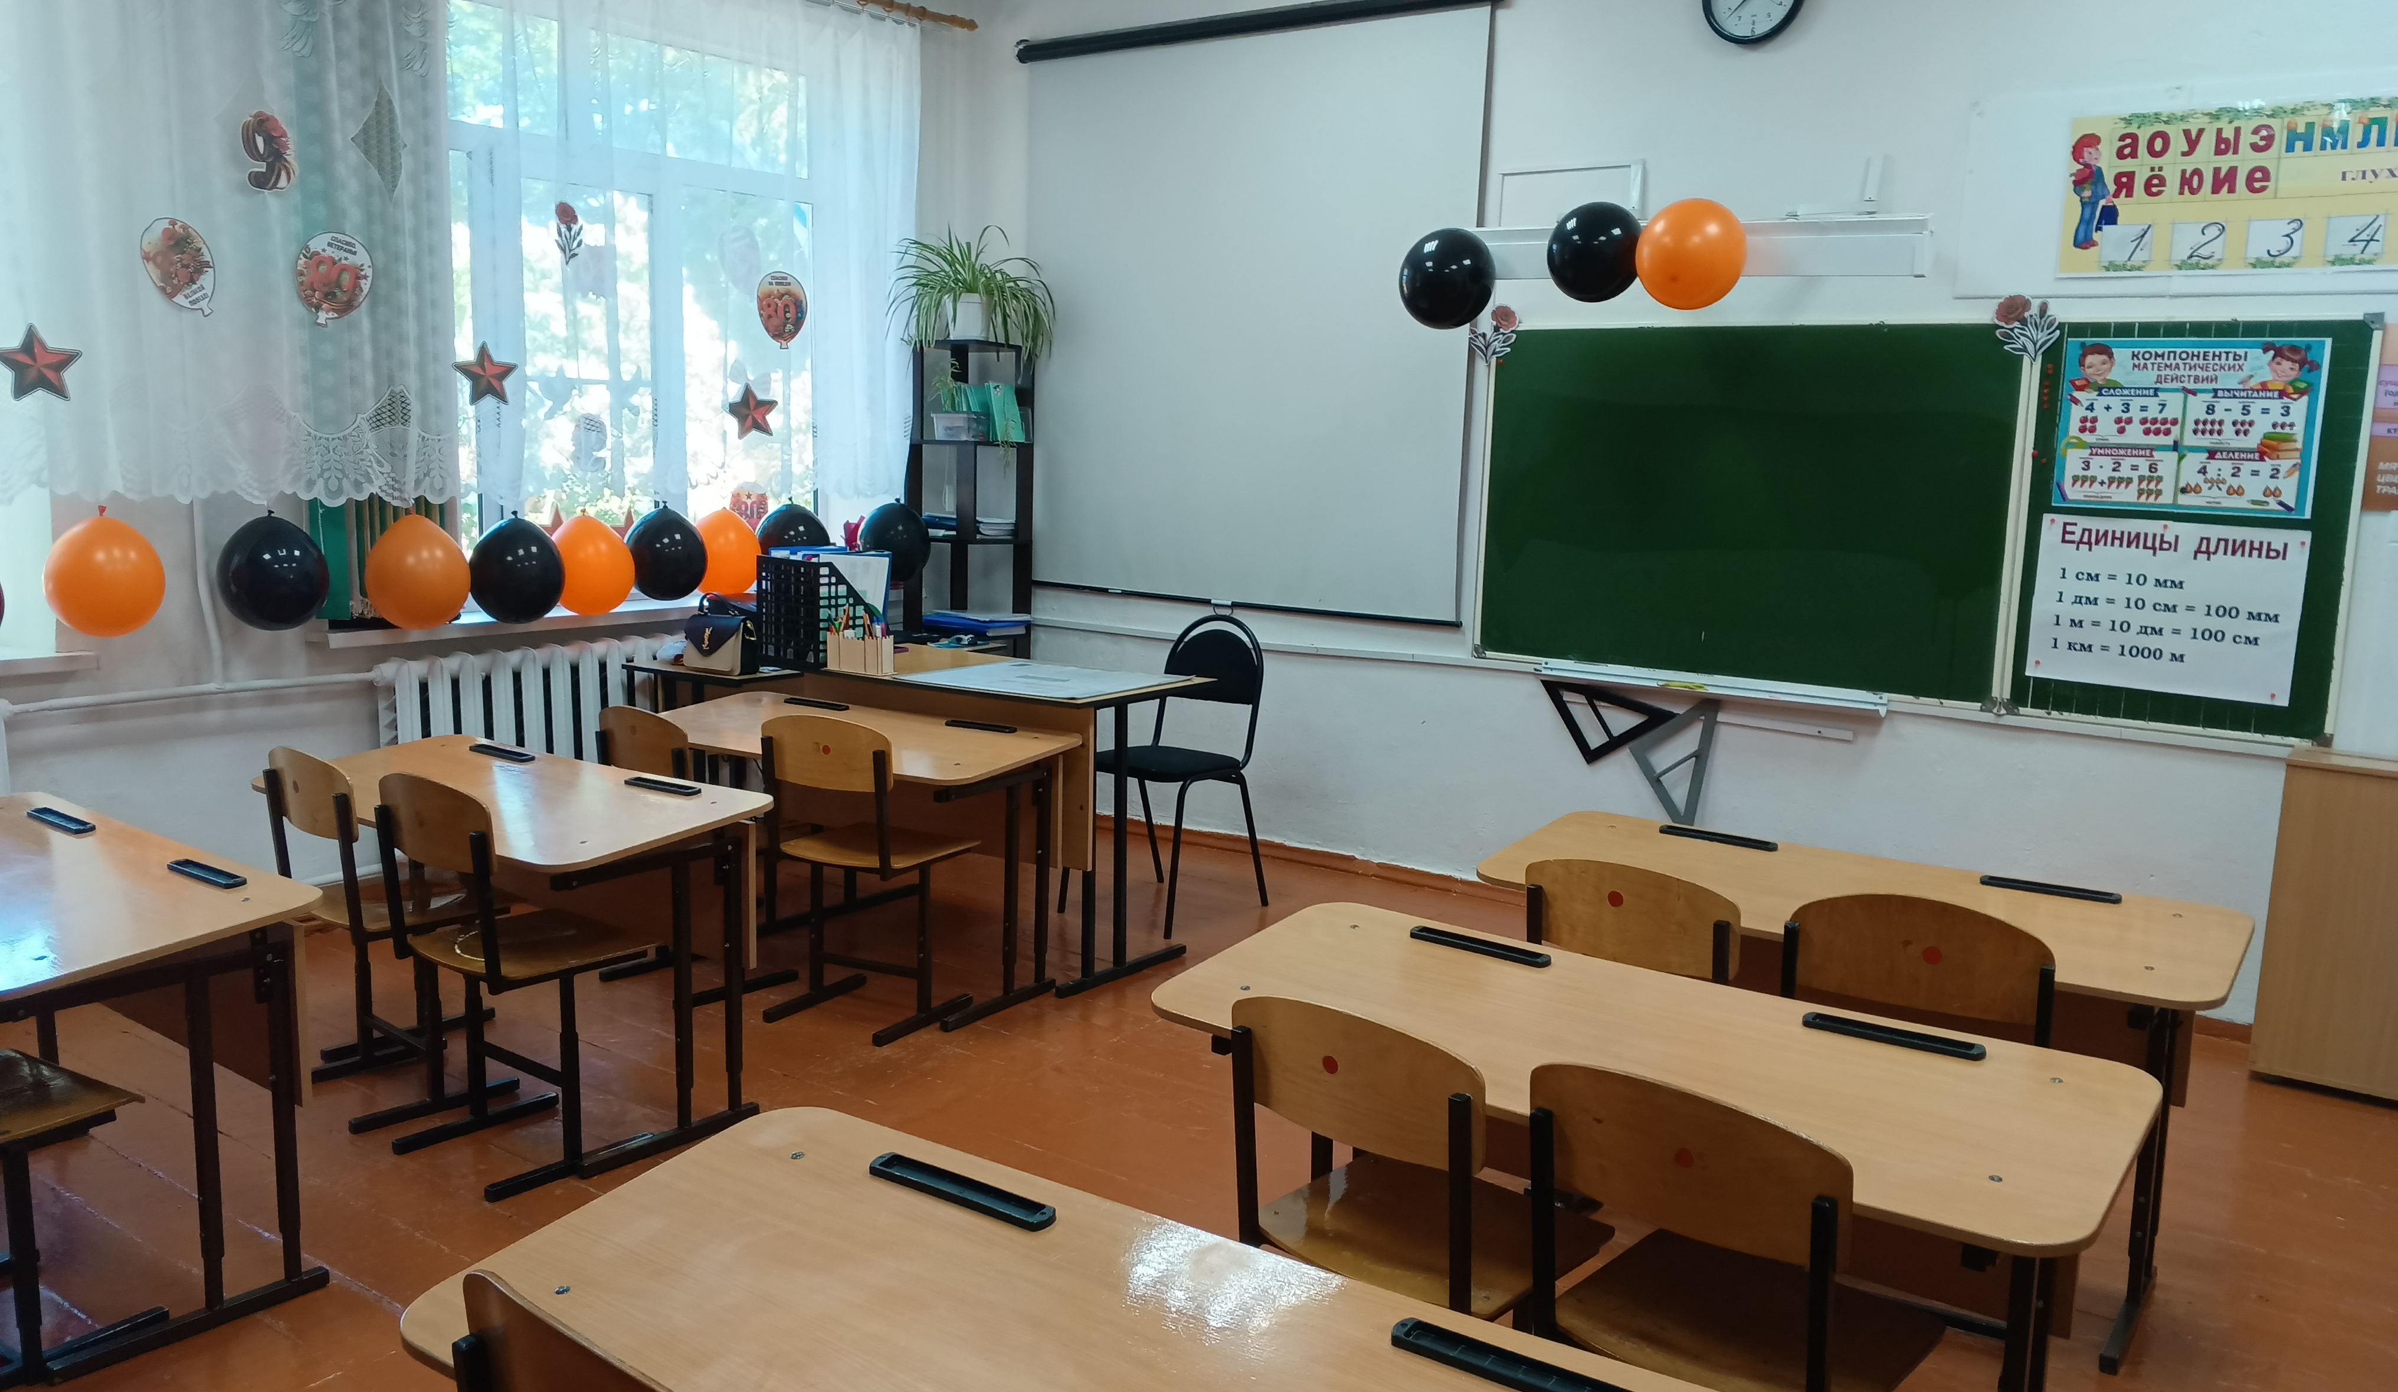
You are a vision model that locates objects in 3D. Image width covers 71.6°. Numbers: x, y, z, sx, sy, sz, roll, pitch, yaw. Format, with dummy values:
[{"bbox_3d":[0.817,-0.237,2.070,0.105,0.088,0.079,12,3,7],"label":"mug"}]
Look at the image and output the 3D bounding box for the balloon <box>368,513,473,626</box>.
[{"bbox_3d":[-2.099,-0.335,4.466,0.258,0.305,0.258,9,12,40],"label":"balloon"}]

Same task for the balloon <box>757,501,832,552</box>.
[{"bbox_3d":[-1.351,-0.514,5.565,0.250,0.290,0.250,8,11,34],"label":"balloon"}]

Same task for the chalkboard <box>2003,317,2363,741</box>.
[{"bbox_3d":[2.379,-0.407,4.023,0.715,1.000,0.035,7,11,33],"label":"chalkboard"}]

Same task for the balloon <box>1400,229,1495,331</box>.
[{"bbox_3d":[0.716,-1.200,4.786,0.265,0.280,0.265,1,9,0],"label":"balloon"}]

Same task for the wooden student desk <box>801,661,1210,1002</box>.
[{"bbox_3d":[-0.583,0.313,4.696,1.100,0.766,0.555,7,11,35],"label":"wooden student desk"}]

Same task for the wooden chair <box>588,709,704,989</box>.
[{"bbox_3d":[-1.287,0.375,4.330,0.390,0.740,0.430,8,11,34],"label":"wooden chair"}]

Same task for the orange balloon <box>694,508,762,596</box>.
[{"bbox_3d":[-1.474,-0.448,5.201,0.220,0.270,0.220,7,11,35],"label":"orange balloon"}]

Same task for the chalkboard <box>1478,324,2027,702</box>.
[{"bbox_3d":[1.475,-0.521,4.653,1.500,1.000,0.040,7,11,35],"label":"chalkboard"}]

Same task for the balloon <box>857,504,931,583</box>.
[{"bbox_3d":[-1.086,-0.546,5.943,0.250,0.290,0.250,1,9,0],"label":"balloon"}]

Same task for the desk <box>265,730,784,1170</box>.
[{"bbox_3d":[-1.476,0.515,3.545,1.200,0.686,0.505,7,11,35],"label":"desk"}]

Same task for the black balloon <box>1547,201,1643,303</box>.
[{"bbox_3d":[1.077,-1.207,4.520,0.260,0.275,0.260,7,11,35],"label":"black balloon"}]

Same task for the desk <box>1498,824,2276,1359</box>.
[{"bbox_3d":[1.121,0.656,2.961,1.200,0.674,0.505,7,11,36],"label":"desk"}]

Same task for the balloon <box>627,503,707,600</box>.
[{"bbox_3d":[-1.647,-0.447,5.149,0.250,0.295,0.250,8,11,34],"label":"balloon"}]

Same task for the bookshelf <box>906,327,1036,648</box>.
[{"bbox_3d":[-0.811,-0.398,5.970,0.325,1.715,0.290,7,11,33],"label":"bookshelf"}]

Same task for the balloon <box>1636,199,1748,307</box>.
[{"bbox_3d":[1.276,-1.149,4.322,0.270,0.280,0.270,7,11,33],"label":"balloon"}]

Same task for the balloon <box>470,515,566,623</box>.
[{"bbox_3d":[-1.914,-0.358,4.679,0.250,0.298,0.250,9,12,40],"label":"balloon"}]

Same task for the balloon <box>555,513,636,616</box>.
[{"bbox_3d":[-1.800,-0.389,4.937,0.250,0.300,0.250,8,11,34],"label":"balloon"}]

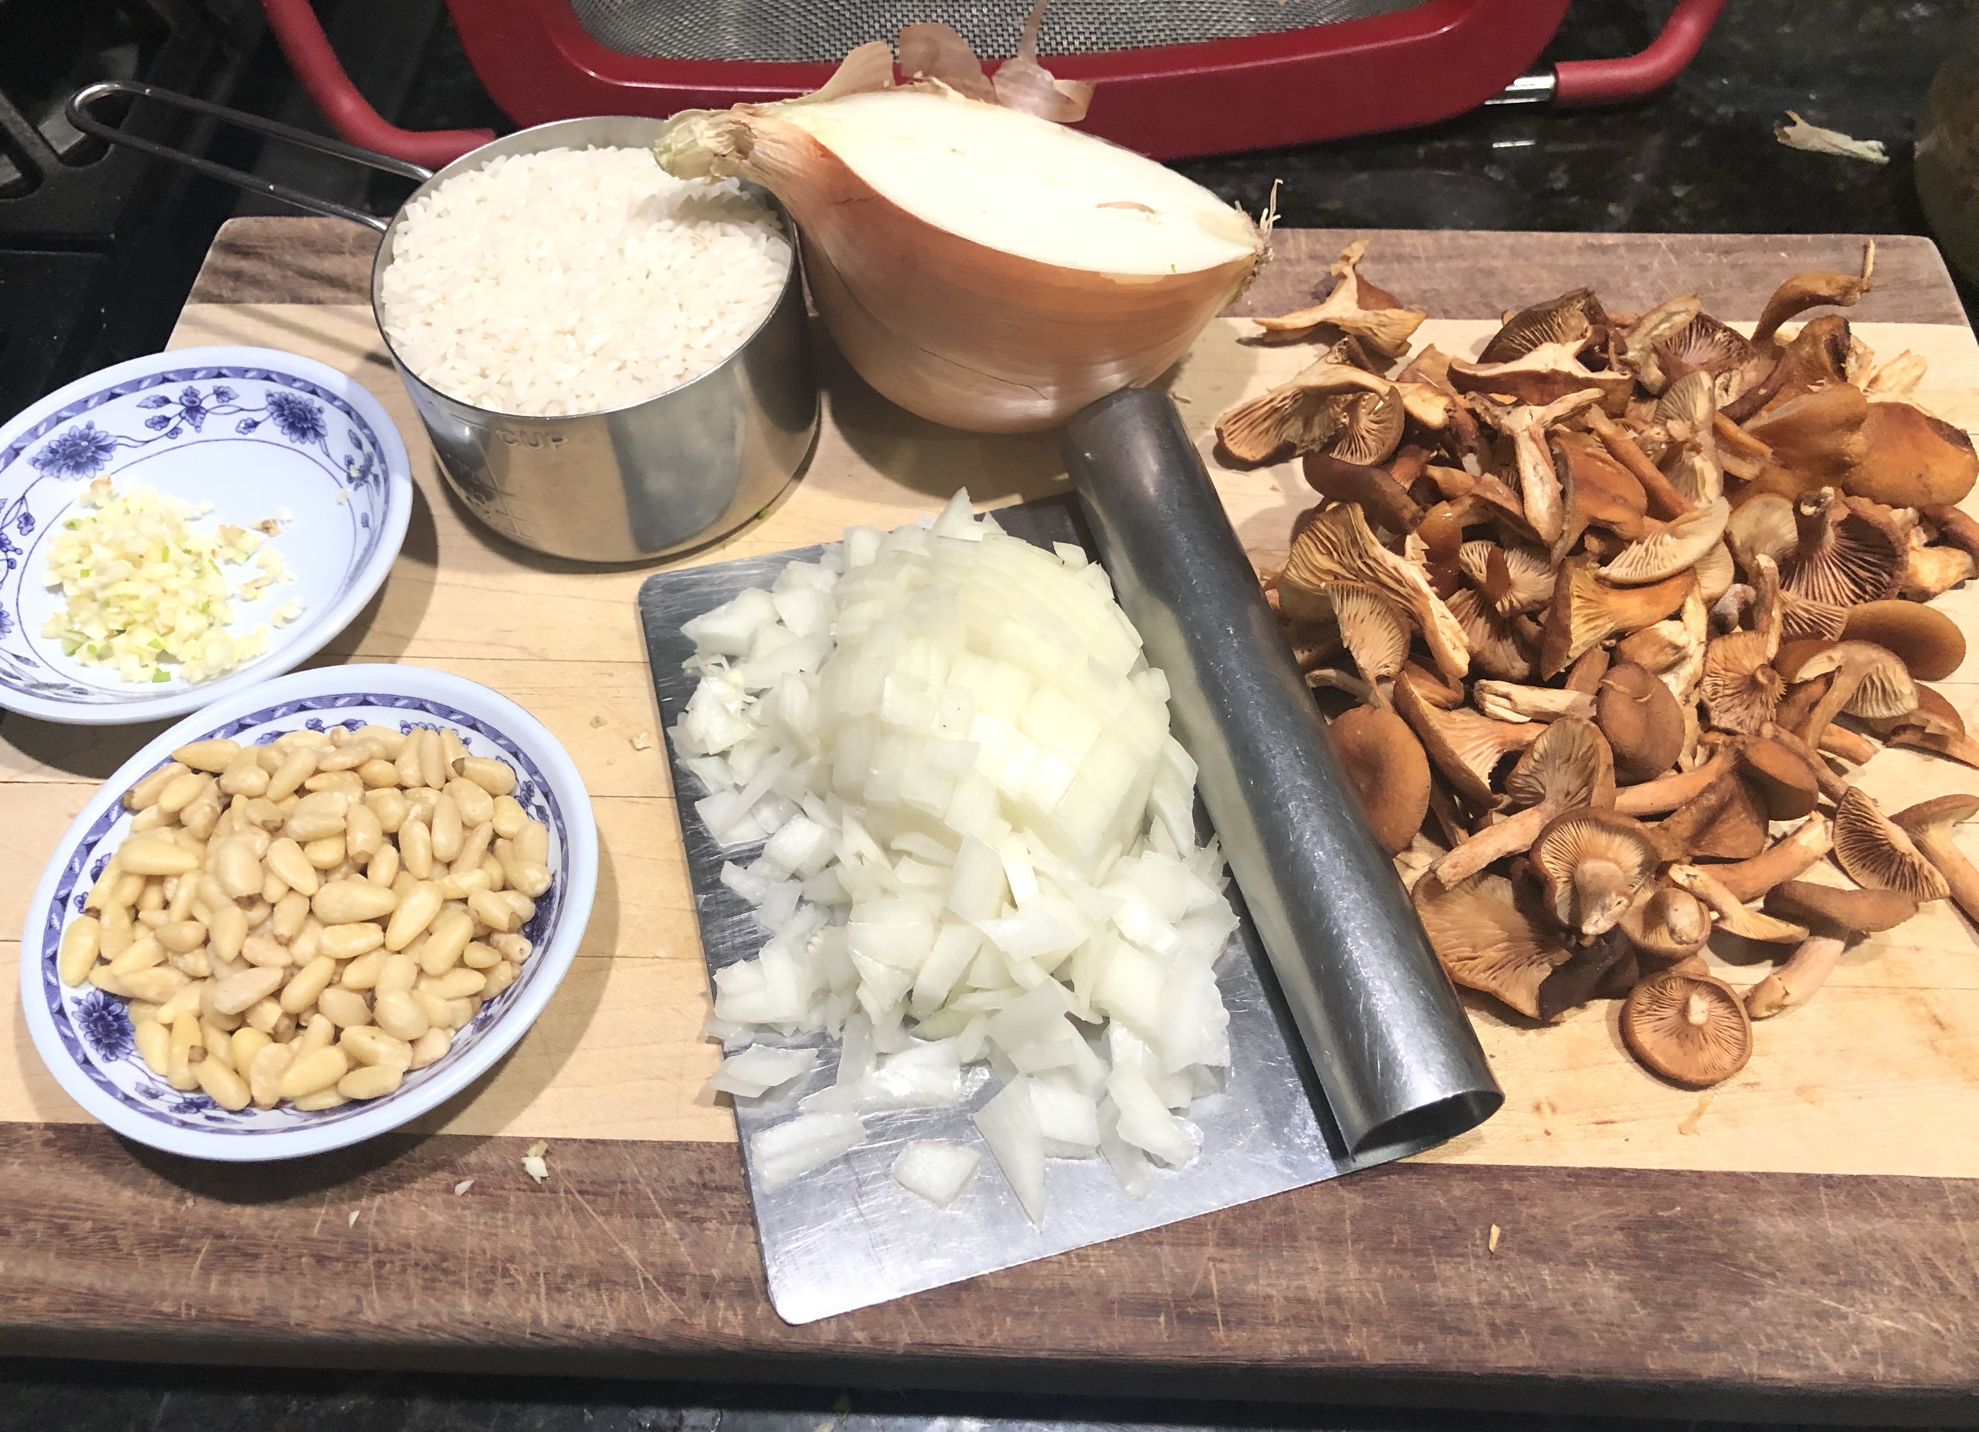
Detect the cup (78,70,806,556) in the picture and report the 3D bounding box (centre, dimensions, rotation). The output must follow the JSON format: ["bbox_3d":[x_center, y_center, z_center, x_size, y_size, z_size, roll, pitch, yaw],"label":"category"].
[{"bbox_3d":[-0.116,-0.092,0.344,0.164,0.045,0.084,20,62,12],"label":"cup"}]

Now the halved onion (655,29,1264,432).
[{"bbox_3d":[-0.010,-0.091,0.331,0.119,0.053,0.101,16,33,0],"label":"halved onion"}]

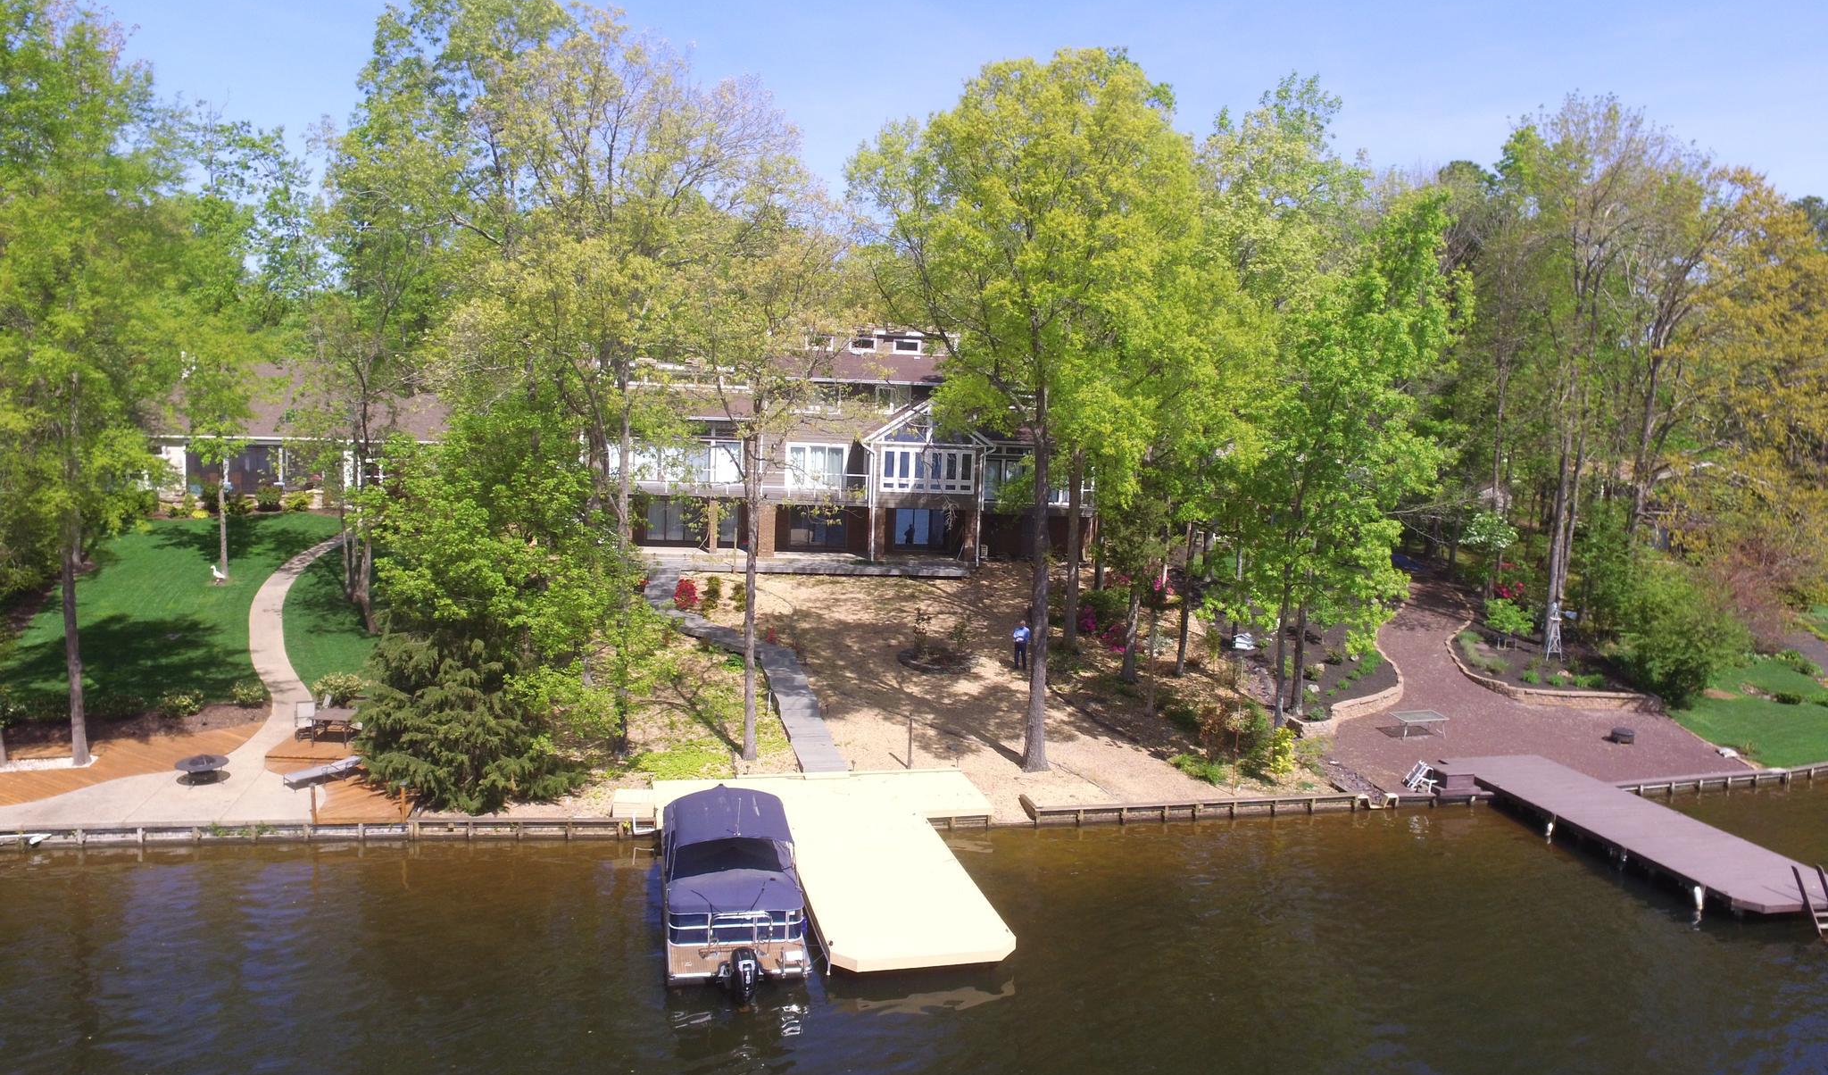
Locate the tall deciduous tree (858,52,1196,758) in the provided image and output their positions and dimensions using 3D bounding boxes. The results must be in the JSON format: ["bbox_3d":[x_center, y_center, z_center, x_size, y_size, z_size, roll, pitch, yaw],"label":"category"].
[{"bbox_3d":[3.202,-3.338,28.700,9.500,19.900,9.000,2,8,0],"label":"tall deciduous tree"}]

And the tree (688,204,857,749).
[{"bbox_3d":[-4.099,-1.426,28.992,4.800,15.600,4.700,2,8,0],"label":"tree"}]

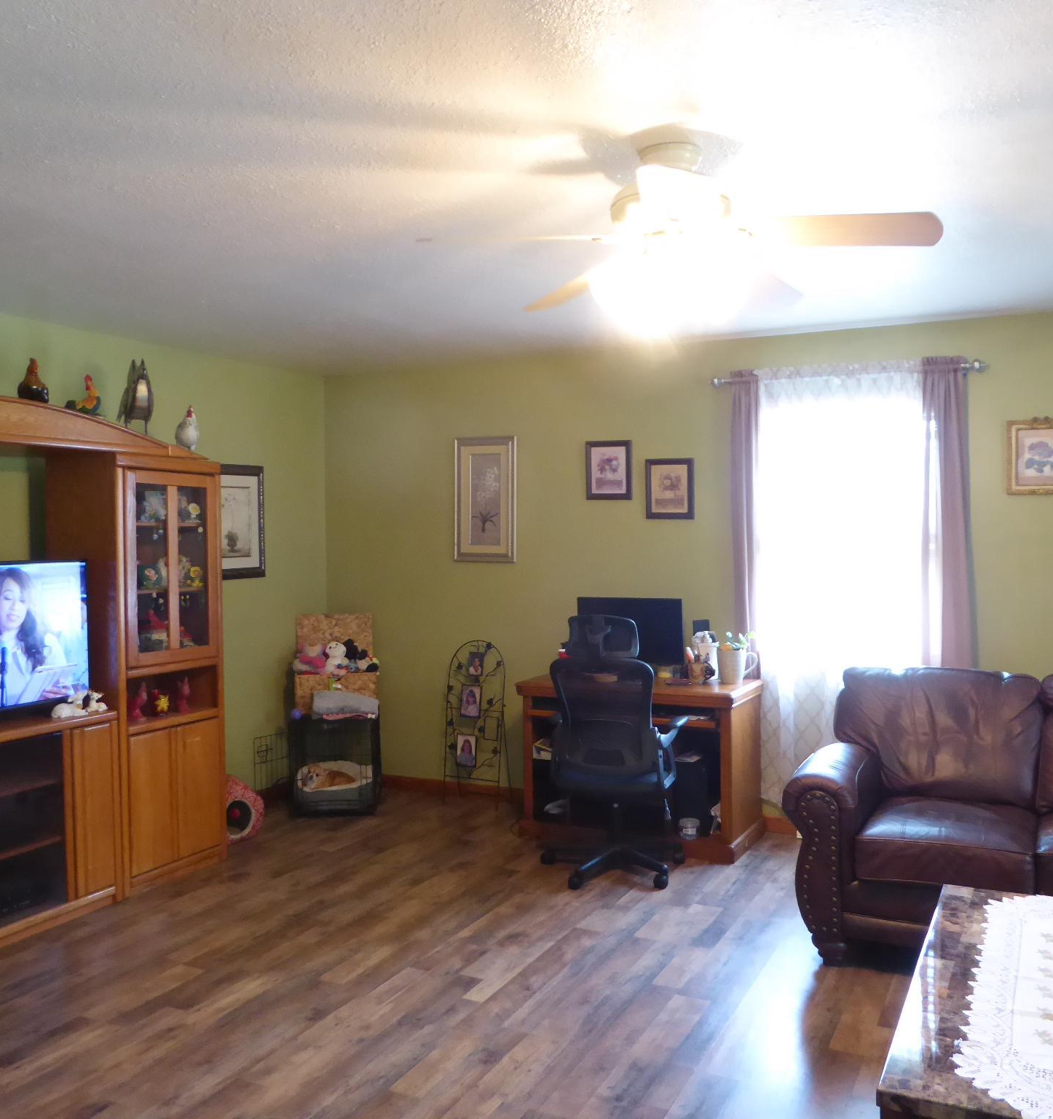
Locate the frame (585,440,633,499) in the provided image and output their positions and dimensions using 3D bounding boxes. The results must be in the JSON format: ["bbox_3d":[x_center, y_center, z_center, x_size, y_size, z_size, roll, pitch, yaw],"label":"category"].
[{"bbox_3d":[0.431,-0.464,5.384,0.260,0.308,0.024,0,2,27],"label":"frame"}]

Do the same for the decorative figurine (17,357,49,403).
[{"bbox_3d":[-1.892,-0.682,3.972,0.125,0.170,0.108,0,2,24],"label":"decorative figurine"}]

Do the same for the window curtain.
[{"bbox_3d":[1.477,0.130,4.791,1.083,2.050,0.120,0,2,27],"label":"window curtain"}]

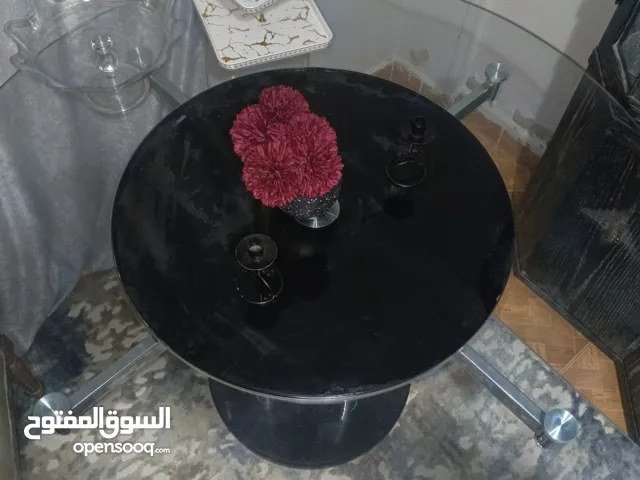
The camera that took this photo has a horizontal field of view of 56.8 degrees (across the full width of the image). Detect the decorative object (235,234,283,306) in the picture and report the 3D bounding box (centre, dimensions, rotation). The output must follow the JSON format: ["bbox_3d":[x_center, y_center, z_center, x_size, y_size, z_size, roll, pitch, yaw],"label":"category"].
[{"bbox_3d":[-0.094,0.039,0.903,0.075,0.126,0.075,1,57,-1],"label":"decorative object"}]

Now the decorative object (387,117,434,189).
[{"bbox_3d":[0.161,-0.158,1.033,0.075,0.130,0.075,1,57,-1],"label":"decorative object"}]

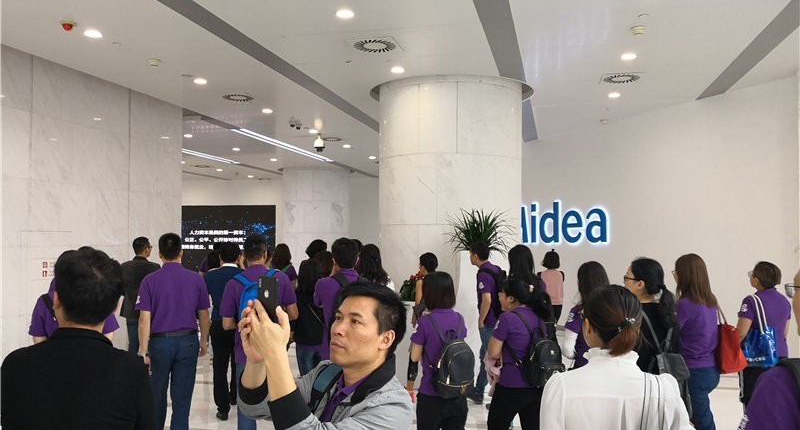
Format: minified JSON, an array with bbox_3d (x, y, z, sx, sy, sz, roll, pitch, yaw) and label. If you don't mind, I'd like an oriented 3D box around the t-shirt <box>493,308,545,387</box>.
[{"bbox_3d":[0.818,0.892,4.234,0.410,0.550,0.270,2,-3,-42],"label":"t-shirt"}]

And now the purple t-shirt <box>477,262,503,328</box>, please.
[{"bbox_3d":[0.965,0.854,6.618,0.290,0.680,0.460,-2,-3,32],"label":"purple t-shirt"}]

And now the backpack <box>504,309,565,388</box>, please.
[{"bbox_3d":[0.925,0.886,4.050,0.290,0.430,0.200,2,-3,-37],"label":"backpack"}]

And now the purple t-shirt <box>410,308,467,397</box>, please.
[{"bbox_3d":[0.250,0.866,3.945,0.400,0.550,0.260,1,-3,-29],"label":"purple t-shirt"}]

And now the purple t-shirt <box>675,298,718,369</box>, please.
[{"bbox_3d":[2.043,0.796,4.300,0.410,0.570,0.260,2,-3,-34],"label":"purple t-shirt"}]

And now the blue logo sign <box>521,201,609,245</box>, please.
[{"bbox_3d":[3.037,0.157,12.421,0.100,0.800,3.000,1,-3,-24],"label":"blue logo sign"}]

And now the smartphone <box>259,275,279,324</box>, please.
[{"bbox_3d":[-0.311,0.218,1.482,0.074,0.148,0.010,-2,-3,40],"label":"smartphone"}]

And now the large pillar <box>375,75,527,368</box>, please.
[{"bbox_3d":[0.741,0.152,9.222,2.090,3.850,2.090,0,-2,5],"label":"large pillar"}]

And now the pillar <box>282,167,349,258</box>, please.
[{"bbox_3d":[-2.476,0.600,18.492,1.980,3.866,1.980,0,-3,0],"label":"pillar"}]

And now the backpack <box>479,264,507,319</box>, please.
[{"bbox_3d":[1.020,0.805,6.400,0.220,0.480,0.310,-2,-3,37],"label":"backpack"}]

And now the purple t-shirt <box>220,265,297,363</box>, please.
[{"bbox_3d":[-1.077,0.750,4.750,0.560,0.740,0.300,0,-2,-7],"label":"purple t-shirt"}]

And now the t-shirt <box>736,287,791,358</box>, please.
[{"bbox_3d":[2.958,0.878,5.050,0.410,0.570,0.250,1,-2,-20],"label":"t-shirt"}]

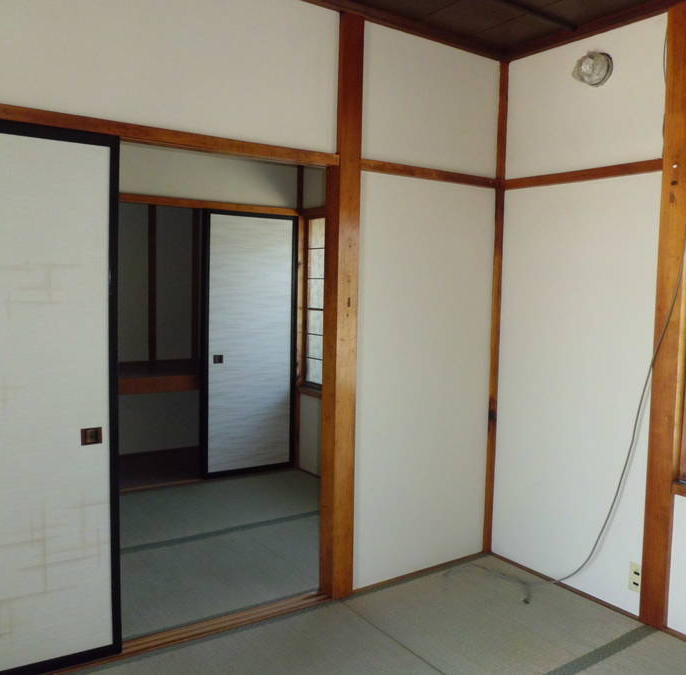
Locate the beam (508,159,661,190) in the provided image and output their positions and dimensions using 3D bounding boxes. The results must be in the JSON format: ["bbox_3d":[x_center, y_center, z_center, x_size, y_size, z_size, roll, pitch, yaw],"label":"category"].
[{"bbox_3d":[0.991,-0.696,2.884,0.040,0.043,0.796,-2,5,-34],"label":"beam"}]

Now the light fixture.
[{"bbox_3d":[1.018,-1.094,2.772,0.070,0.141,0.151,-2,5,-34],"label":"light fixture"}]

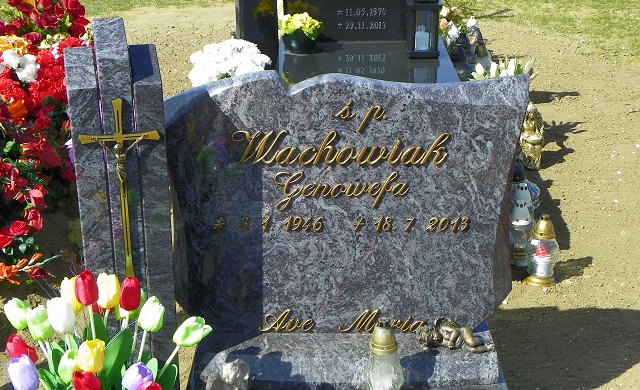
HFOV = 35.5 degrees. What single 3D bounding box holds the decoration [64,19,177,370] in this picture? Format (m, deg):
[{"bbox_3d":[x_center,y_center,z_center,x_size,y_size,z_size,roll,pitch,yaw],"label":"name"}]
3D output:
[{"bbox_3d":[-0.378,0.137,2.017,0.170,0.978,0.100,-6,24,-11],"label":"decoration"}]

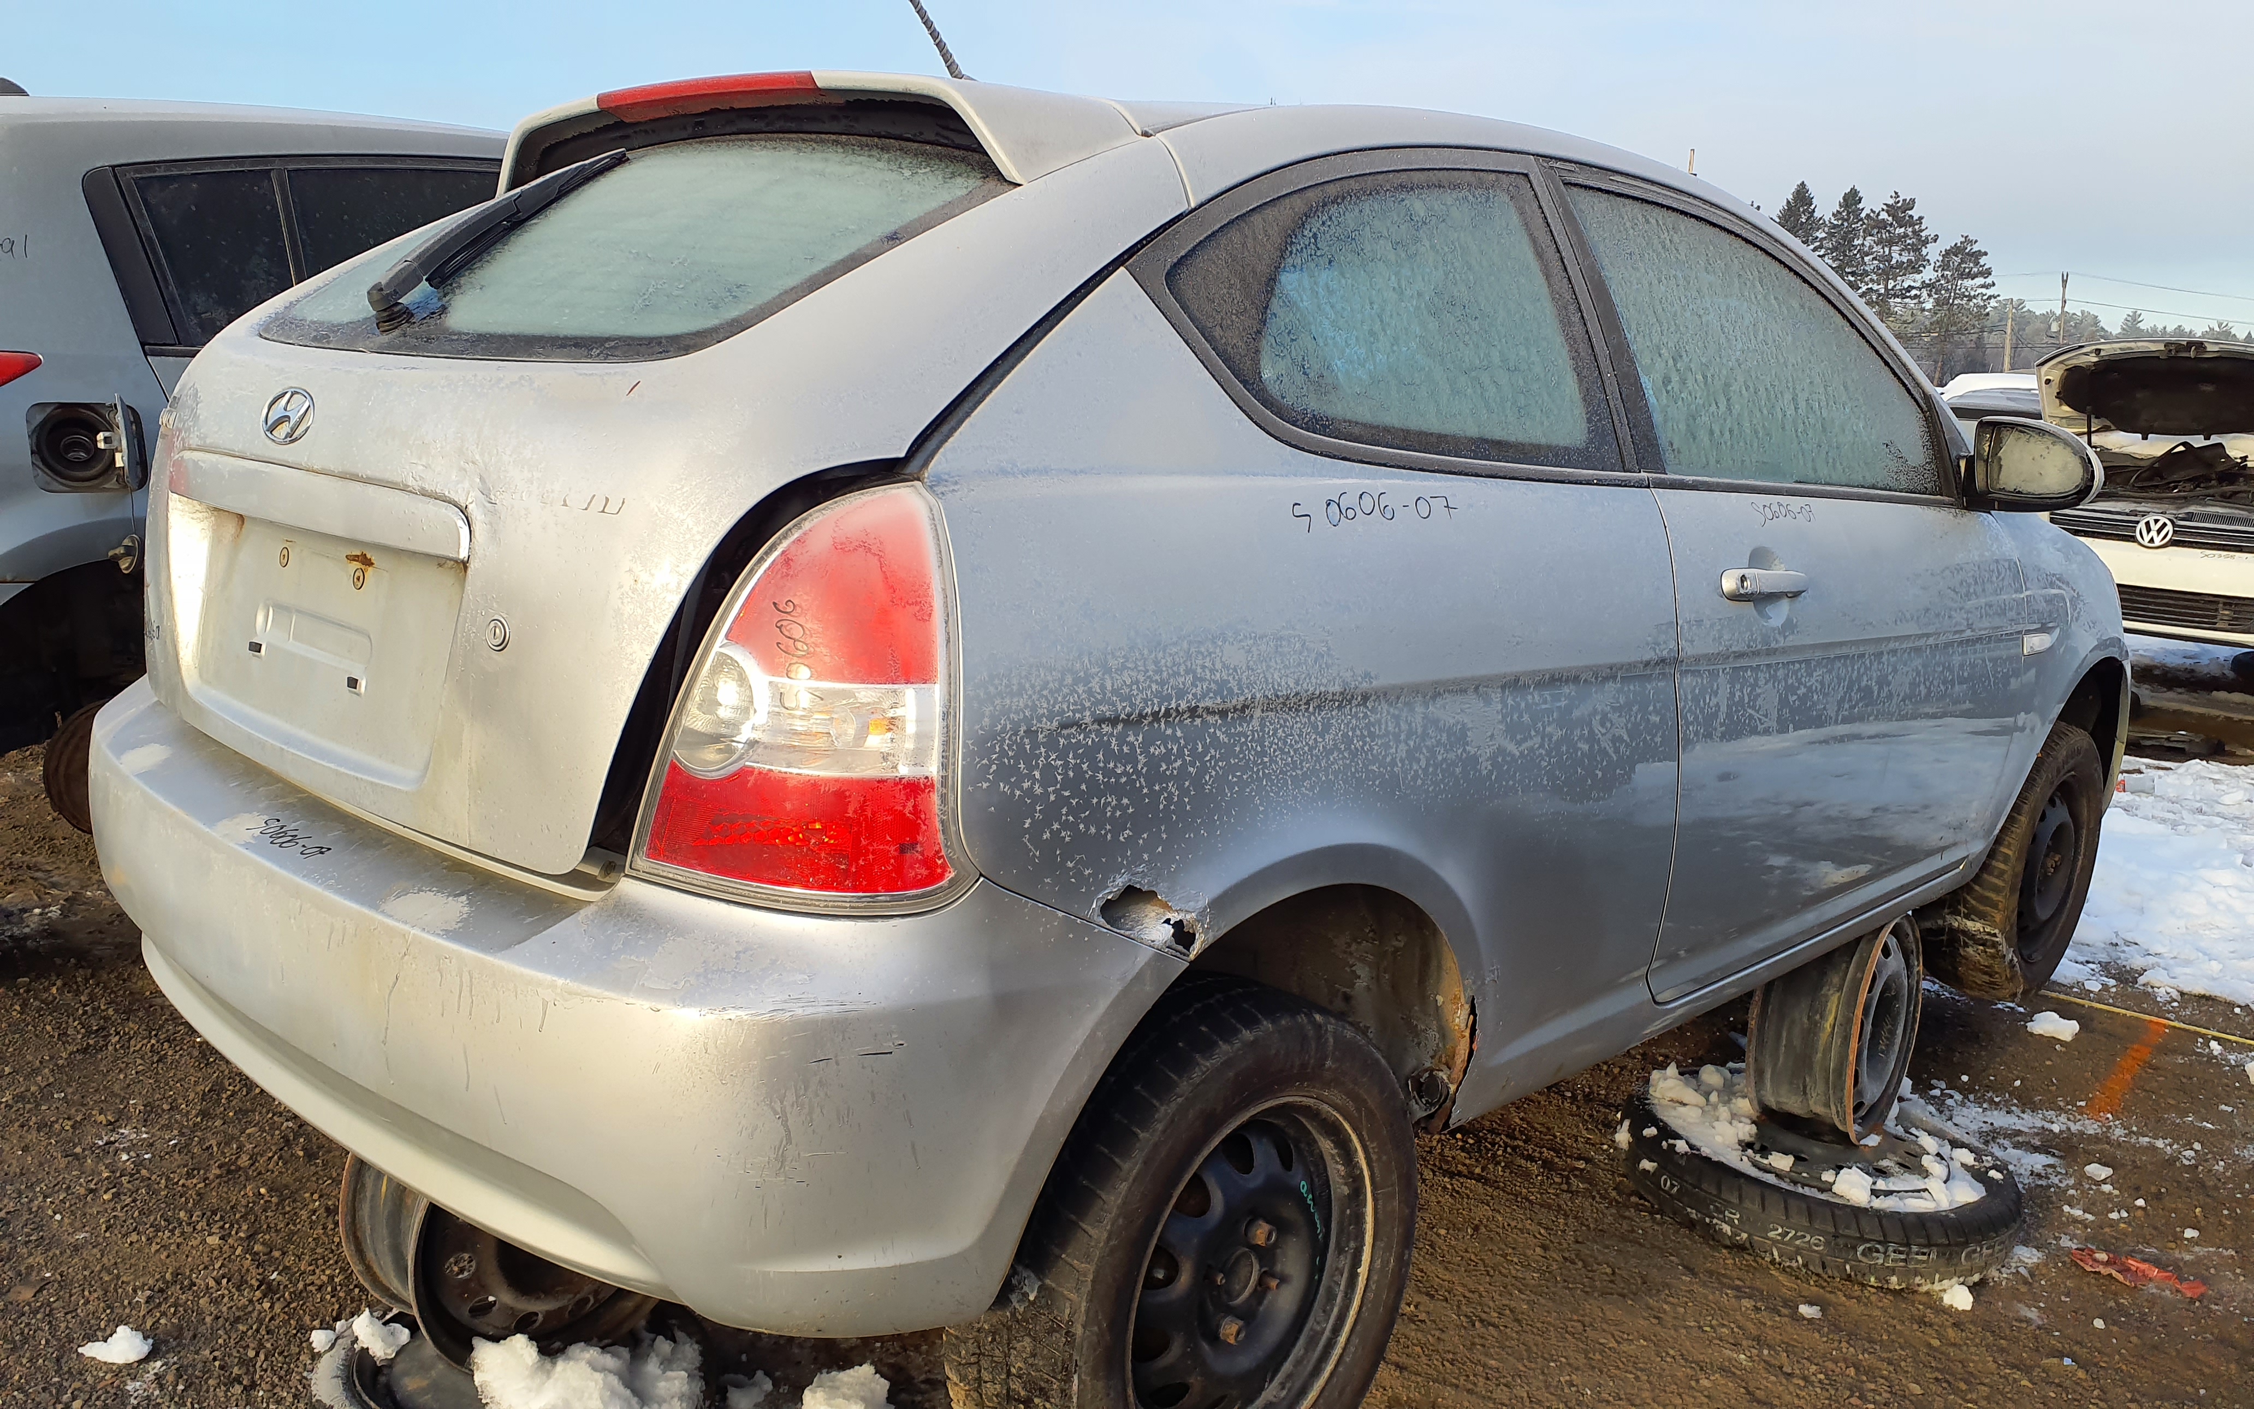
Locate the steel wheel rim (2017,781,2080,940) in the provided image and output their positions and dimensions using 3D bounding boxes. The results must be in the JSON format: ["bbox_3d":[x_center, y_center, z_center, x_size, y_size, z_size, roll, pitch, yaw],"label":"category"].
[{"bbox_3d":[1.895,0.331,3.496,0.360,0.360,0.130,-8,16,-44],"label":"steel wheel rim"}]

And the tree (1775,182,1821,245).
[{"bbox_3d":[38.579,-24.257,95.000,4.236,11.529,4.236,5,12,21],"label":"tree"}]

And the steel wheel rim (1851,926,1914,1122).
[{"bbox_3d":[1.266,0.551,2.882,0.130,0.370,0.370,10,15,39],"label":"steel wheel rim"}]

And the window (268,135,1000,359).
[{"bbox_3d":[-0.591,-0.524,1.875,1.110,0.080,0.540,14,46,44],"label":"window"}]

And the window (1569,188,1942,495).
[{"bbox_3d":[0.954,-0.510,2.431,0.960,0.410,0.060,-8,-7,-44],"label":"window"}]

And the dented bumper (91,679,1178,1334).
[{"bbox_3d":[-0.745,0.213,1.907,0.570,0.430,1.690,-8,16,-44],"label":"dented bumper"}]

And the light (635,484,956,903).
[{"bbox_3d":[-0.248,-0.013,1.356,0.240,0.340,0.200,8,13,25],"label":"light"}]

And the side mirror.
[{"bbox_3d":[1.452,-0.381,2.658,0.130,0.150,0.210,-8,16,-44],"label":"side mirror"}]

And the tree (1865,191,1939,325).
[{"bbox_3d":[44.025,-23.904,95.000,4.438,11.220,4.438,5,13,24],"label":"tree"}]

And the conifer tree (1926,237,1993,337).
[{"bbox_3d":[47.556,-22.593,95.000,3.833,8.750,3.833,6,13,25],"label":"conifer tree"}]

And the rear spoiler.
[{"bbox_3d":[-0.406,-0.677,2.021,0.310,0.150,1.130,-8,16,-44],"label":"rear spoiler"}]

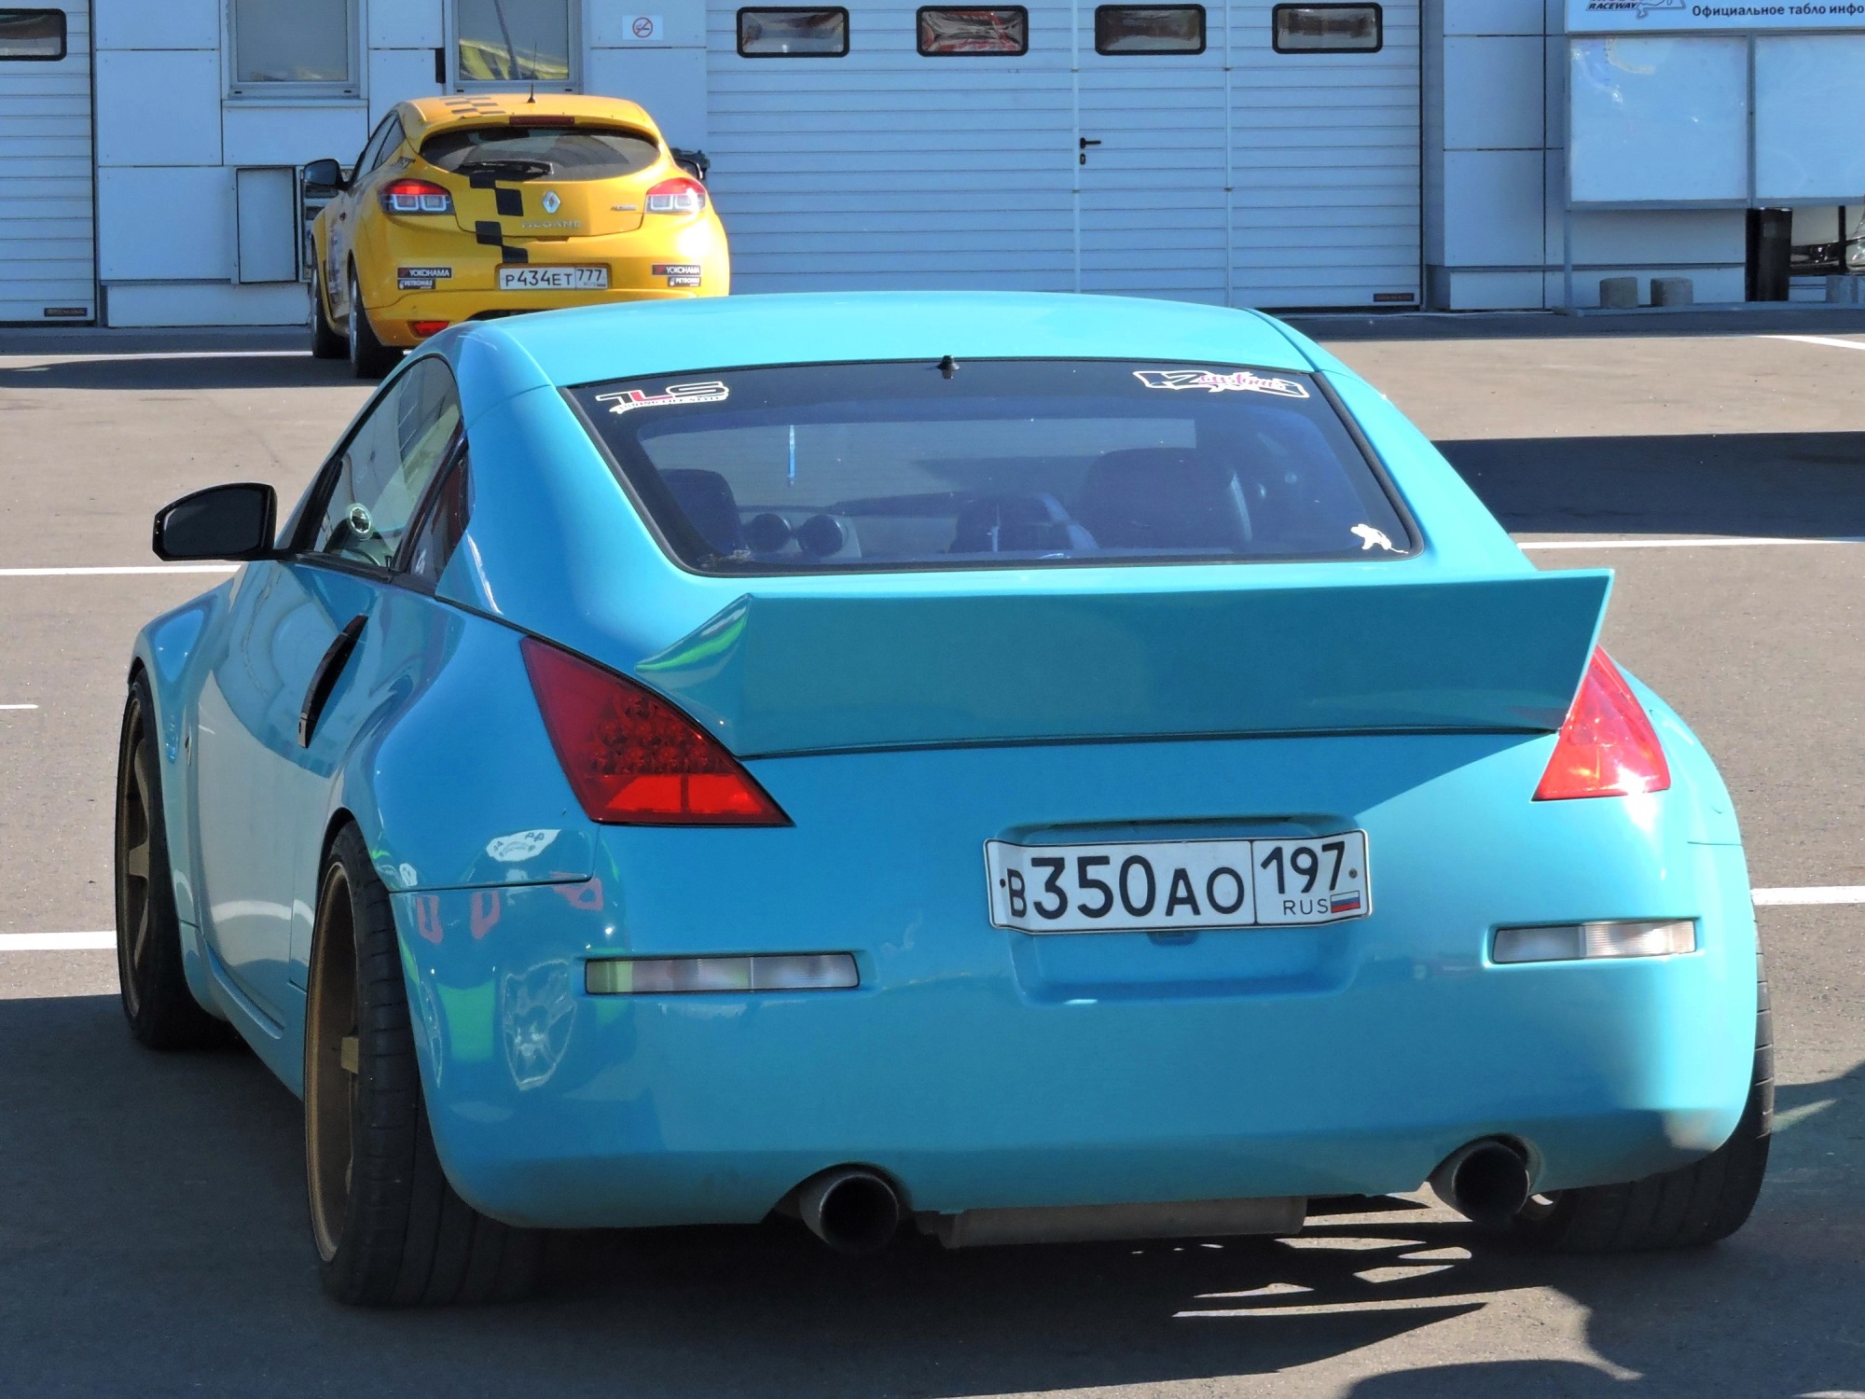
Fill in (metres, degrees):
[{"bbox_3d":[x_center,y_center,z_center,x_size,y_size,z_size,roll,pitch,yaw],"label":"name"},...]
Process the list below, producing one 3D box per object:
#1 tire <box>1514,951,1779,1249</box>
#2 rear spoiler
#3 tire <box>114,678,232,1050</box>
[{"bbox_3d":[0.939,0.436,9.364,0.275,0.648,0.656,-1,5,-12],"label":"tire"},{"bbox_3d":[0.271,-0.055,8.514,1.230,0.210,0.410,-1,5,-12],"label":"rear spoiler"},{"bbox_3d":[-1.245,0.270,11.588,0.255,0.648,0.656,-1,5,-12],"label":"tire"}]

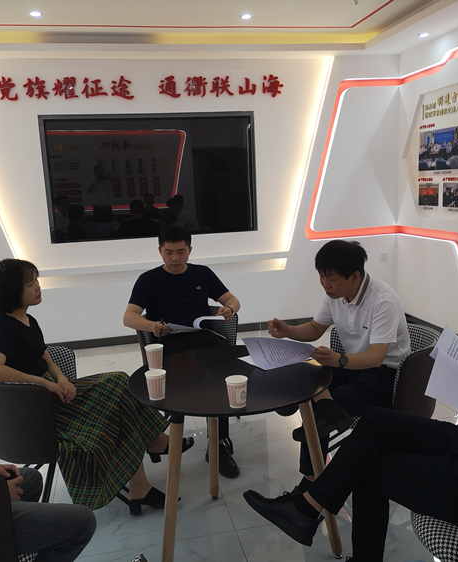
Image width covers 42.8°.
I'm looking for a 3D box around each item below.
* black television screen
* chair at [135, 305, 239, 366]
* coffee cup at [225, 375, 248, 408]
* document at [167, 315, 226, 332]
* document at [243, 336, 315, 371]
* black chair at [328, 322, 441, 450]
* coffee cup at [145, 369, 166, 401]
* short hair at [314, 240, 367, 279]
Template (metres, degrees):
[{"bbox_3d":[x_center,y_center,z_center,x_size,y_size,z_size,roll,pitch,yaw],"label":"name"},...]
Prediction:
[{"bbox_3d":[-0.685,-0.956,5.354,1.920,1.110,0.070,-5,10,-12],"label":"black television screen"},{"bbox_3d":[-0.224,0.577,3.372,0.580,0.760,0.570,-7,11,-26],"label":"chair"},{"bbox_3d":[0.029,0.381,1.992,0.079,0.092,0.079,-3,10,0],"label":"coffee cup"},{"bbox_3d":[-0.170,0.220,2.953,0.280,0.090,0.240,-5,3,-12],"label":"document"},{"bbox_3d":[0.234,0.283,2.450,0.290,0.050,0.210,-14,38,-25],"label":"document"},{"bbox_3d":[0.771,0.628,2.811,0.570,0.760,0.570,-7,11,-26],"label":"black chair"},{"bbox_3d":[-0.260,0.376,2.103,0.079,0.090,0.079,-5,10,-12],"label":"coffee cup"},{"bbox_3d":[0.476,-0.075,2.472,0.220,0.185,0.180,-28,21,-28],"label":"short hair"}]

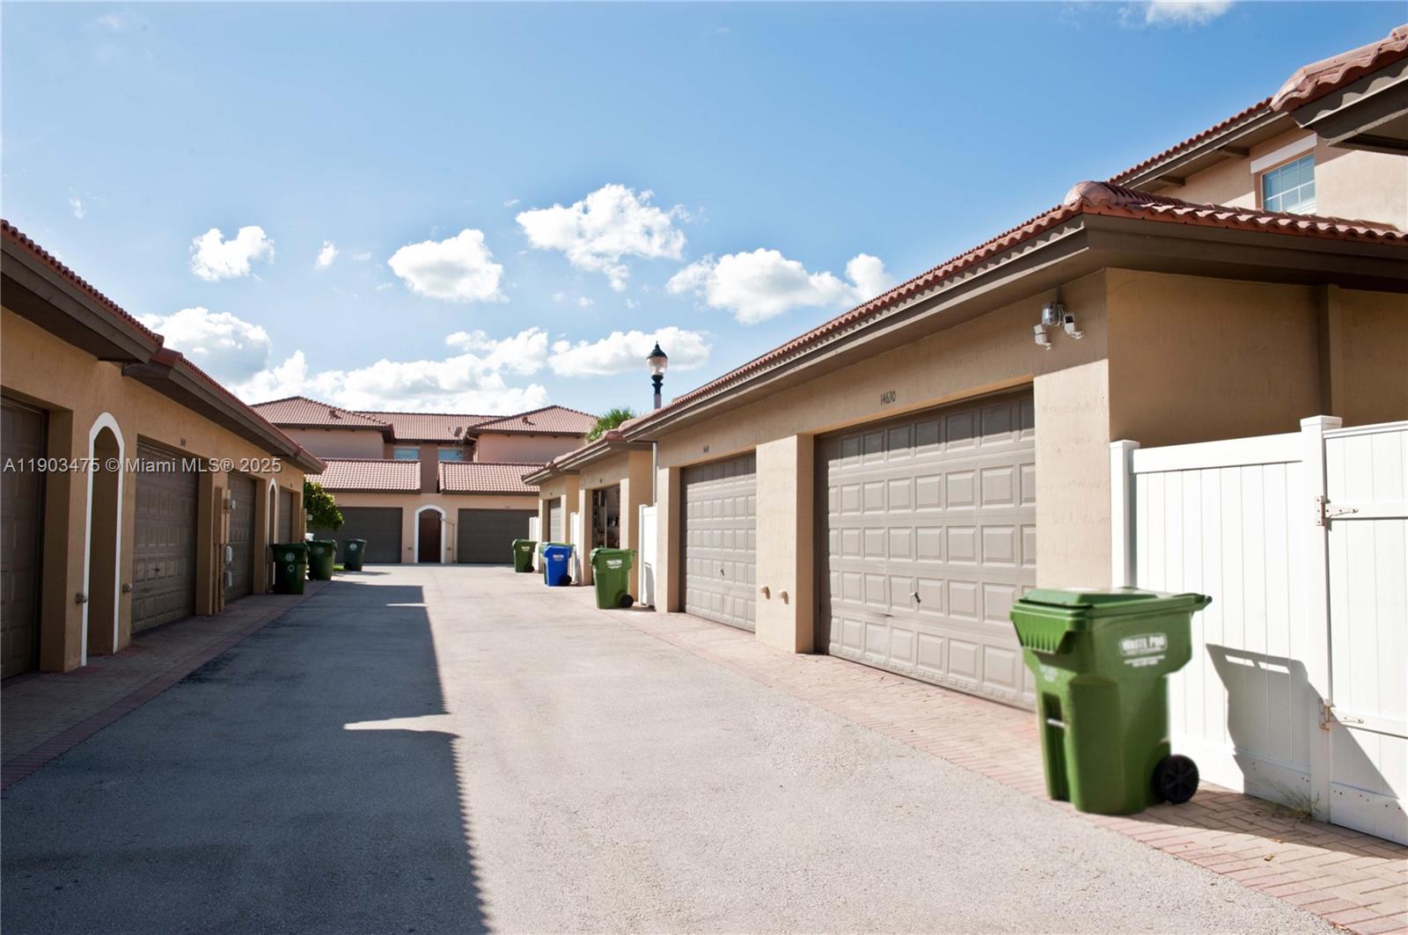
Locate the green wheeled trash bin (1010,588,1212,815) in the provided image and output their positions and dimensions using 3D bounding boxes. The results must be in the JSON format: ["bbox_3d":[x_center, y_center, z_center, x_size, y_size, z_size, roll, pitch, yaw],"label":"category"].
[{"bbox_3d":[2.182,1.206,6.023,0.790,1.110,0.670,-3,-3,-15],"label":"green wheeled trash bin"}]

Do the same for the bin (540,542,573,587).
[{"bbox_3d":[-3.917,2.643,30.400,0.730,1.060,0.650,1,-3,-14],"label":"bin"}]

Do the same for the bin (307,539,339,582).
[{"bbox_3d":[-10.877,2.652,32.300,0.820,1.140,0.680,1,-3,-10],"label":"bin"}]

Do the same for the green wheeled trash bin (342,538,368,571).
[{"bbox_3d":[-12.467,3.142,40.500,0.820,1.140,0.680,1,-3,-10],"label":"green wheeled trash bin"}]

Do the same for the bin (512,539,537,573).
[{"bbox_3d":[-6.233,3.095,39.500,0.820,1.130,0.670,1,-3,-14],"label":"bin"}]

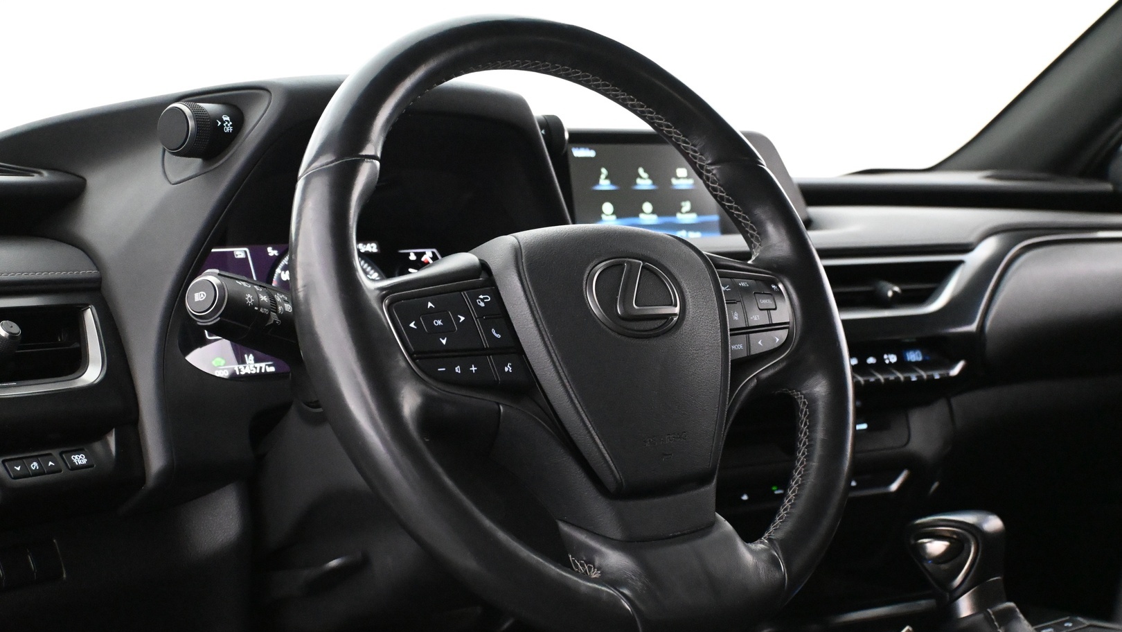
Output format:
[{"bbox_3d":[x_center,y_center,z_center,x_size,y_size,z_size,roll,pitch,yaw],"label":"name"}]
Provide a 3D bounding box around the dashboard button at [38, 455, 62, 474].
[{"bbox_3d":[-0.270,0.079,0.771,0.009,0.006,0.012,-5,46,-47],"label":"dashboard button"}]

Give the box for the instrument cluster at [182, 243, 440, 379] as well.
[{"bbox_3d":[-0.161,0.000,1.026,0.220,0.097,0.038,-3,-16,-39],"label":"instrument cluster"}]

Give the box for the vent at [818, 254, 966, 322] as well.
[{"bbox_3d":[0.260,-0.022,1.209,0.175,0.048,0.040,-3,-8,-39],"label":"vent"}]

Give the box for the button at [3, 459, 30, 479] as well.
[{"bbox_3d":[-0.282,0.080,0.758,0.011,0.006,0.012,-5,46,-47],"label":"button"}]

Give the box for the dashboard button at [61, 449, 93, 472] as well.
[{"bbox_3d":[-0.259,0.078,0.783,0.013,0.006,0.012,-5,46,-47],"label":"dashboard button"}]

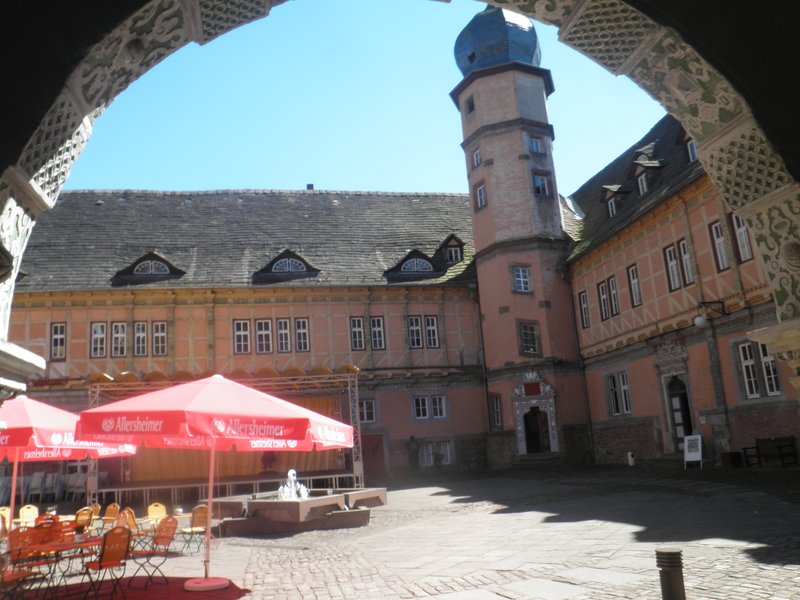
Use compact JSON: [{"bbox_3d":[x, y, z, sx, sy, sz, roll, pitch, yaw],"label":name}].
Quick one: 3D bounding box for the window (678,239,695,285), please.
[{"bbox_3d":[10.129,-1.347,22.916,0.150,1.700,0.600,-1,-13,-12],"label":"window"}]

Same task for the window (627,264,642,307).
[{"bbox_3d":[9.462,-0.562,26.098,0.150,1.700,0.660,-1,-13,-12],"label":"window"}]

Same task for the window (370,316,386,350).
[{"bbox_3d":[-1.166,1.817,35.091,0.740,1.850,0.150,-1,-13,-13],"label":"window"}]

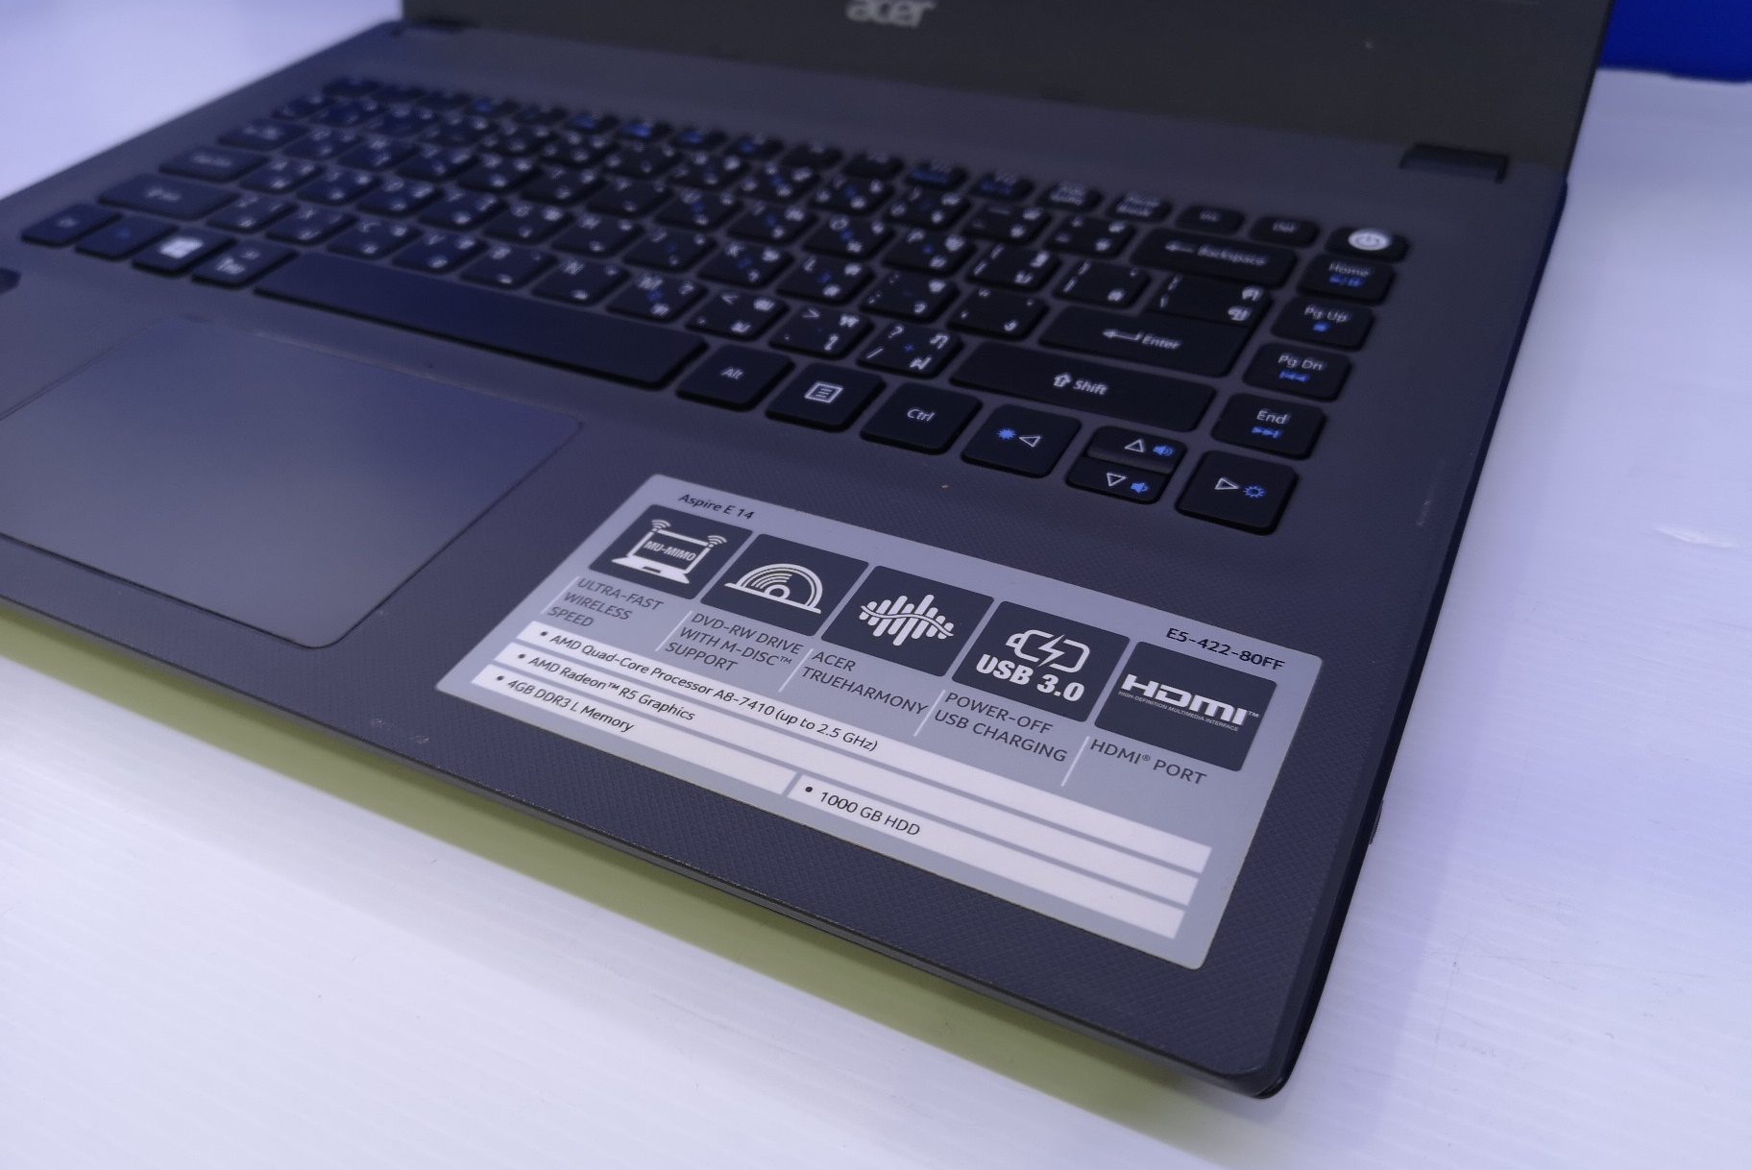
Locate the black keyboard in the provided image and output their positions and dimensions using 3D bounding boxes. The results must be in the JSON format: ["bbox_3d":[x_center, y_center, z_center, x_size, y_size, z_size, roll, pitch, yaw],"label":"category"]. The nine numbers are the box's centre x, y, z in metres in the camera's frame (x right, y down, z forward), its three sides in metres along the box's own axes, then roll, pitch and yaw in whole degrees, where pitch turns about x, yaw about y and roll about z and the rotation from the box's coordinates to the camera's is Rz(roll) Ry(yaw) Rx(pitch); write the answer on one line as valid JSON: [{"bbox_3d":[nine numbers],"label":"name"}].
[{"bbox_3d":[-0.046,-0.076,0.297,0.292,0.004,0.105,16,44,23],"label":"black keyboard"}]

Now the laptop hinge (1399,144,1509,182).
[{"bbox_3d":[0.127,-0.093,0.300,0.020,0.006,0.011,16,44,23],"label":"laptop hinge"}]

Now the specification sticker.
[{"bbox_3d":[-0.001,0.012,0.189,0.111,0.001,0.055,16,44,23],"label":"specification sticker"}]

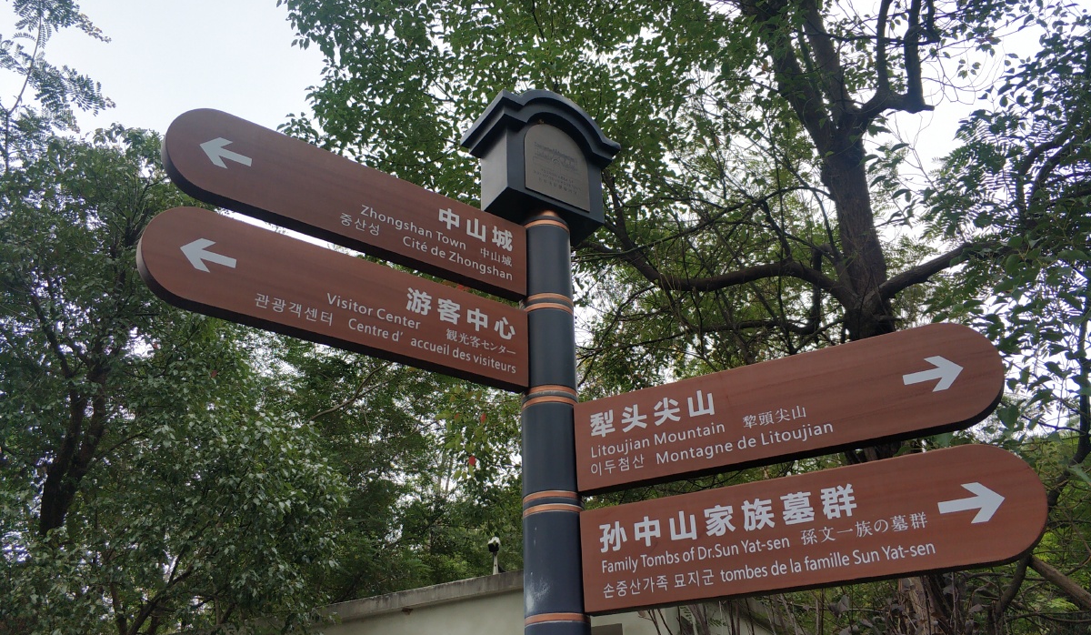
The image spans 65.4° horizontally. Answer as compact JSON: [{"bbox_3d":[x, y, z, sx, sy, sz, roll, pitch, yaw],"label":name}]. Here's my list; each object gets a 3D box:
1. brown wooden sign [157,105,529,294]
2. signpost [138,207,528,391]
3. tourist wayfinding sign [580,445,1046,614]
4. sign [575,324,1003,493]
[{"bbox_3d":[-0.481,-0.288,2.252,1.008,0.241,0.045,18,-35,-31],"label":"brown wooden sign"},{"bbox_3d":[-0.473,-0.034,2.117,1.008,0.241,0.045,17,-35,-30],"label":"signpost"},{"bbox_3d":[0.550,0.479,1.893,1.008,0.241,0.045,-16,-32,22],"label":"tourist wayfinding sign"},{"bbox_3d":[0.542,0.226,2.041,1.008,0.241,0.045,-15,-32,22],"label":"sign"}]

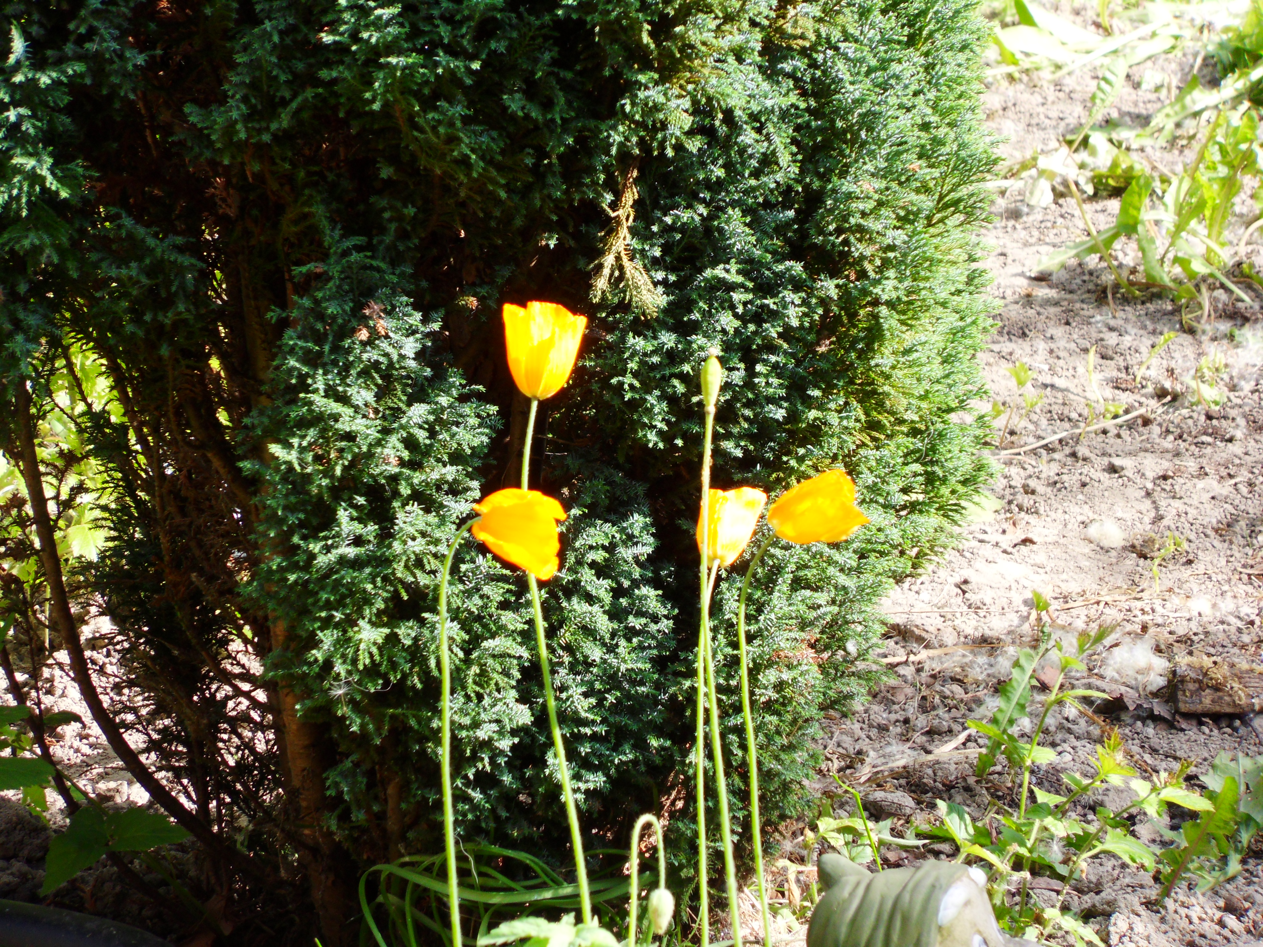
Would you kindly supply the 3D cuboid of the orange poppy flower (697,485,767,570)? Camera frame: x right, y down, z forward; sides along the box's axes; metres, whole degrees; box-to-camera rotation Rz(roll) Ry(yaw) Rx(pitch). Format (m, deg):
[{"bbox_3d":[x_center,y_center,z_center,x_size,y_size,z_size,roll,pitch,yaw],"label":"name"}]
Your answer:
[{"bbox_3d":[0.043,0.023,3.720,0.029,0.036,0.029,12,7,0],"label":"orange poppy flower"}]

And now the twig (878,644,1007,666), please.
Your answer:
[{"bbox_3d":[0.154,0.090,4.320,0.068,0.005,0.009,-6,18,-19],"label":"twig"}]

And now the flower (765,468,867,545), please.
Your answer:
[{"bbox_3d":[0.079,0.014,3.700,0.042,0.031,0.031,-15,0,-6],"label":"flower"}]

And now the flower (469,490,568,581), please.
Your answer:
[{"bbox_3d":[-0.047,0.025,3.690,0.040,0.032,0.032,20,0,0],"label":"flower"}]

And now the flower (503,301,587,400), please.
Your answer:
[{"bbox_3d":[-0.037,-0.052,3.720,0.035,0.041,0.035,2,9,0],"label":"flower"}]

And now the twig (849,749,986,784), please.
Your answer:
[{"bbox_3d":[0.136,0.138,4.150,0.074,0.007,0.014,-10,20,-30],"label":"twig"}]

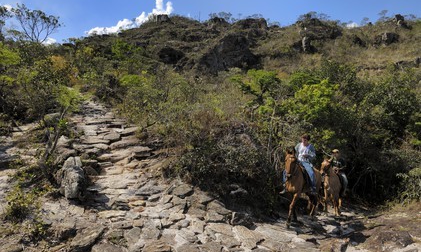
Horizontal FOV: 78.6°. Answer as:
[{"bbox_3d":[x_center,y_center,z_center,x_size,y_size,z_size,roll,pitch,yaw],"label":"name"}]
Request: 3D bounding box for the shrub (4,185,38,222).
[{"bbox_3d":[-3.896,1.598,5.300,0.620,0.660,0.600,4,-7,-36],"label":"shrub"}]

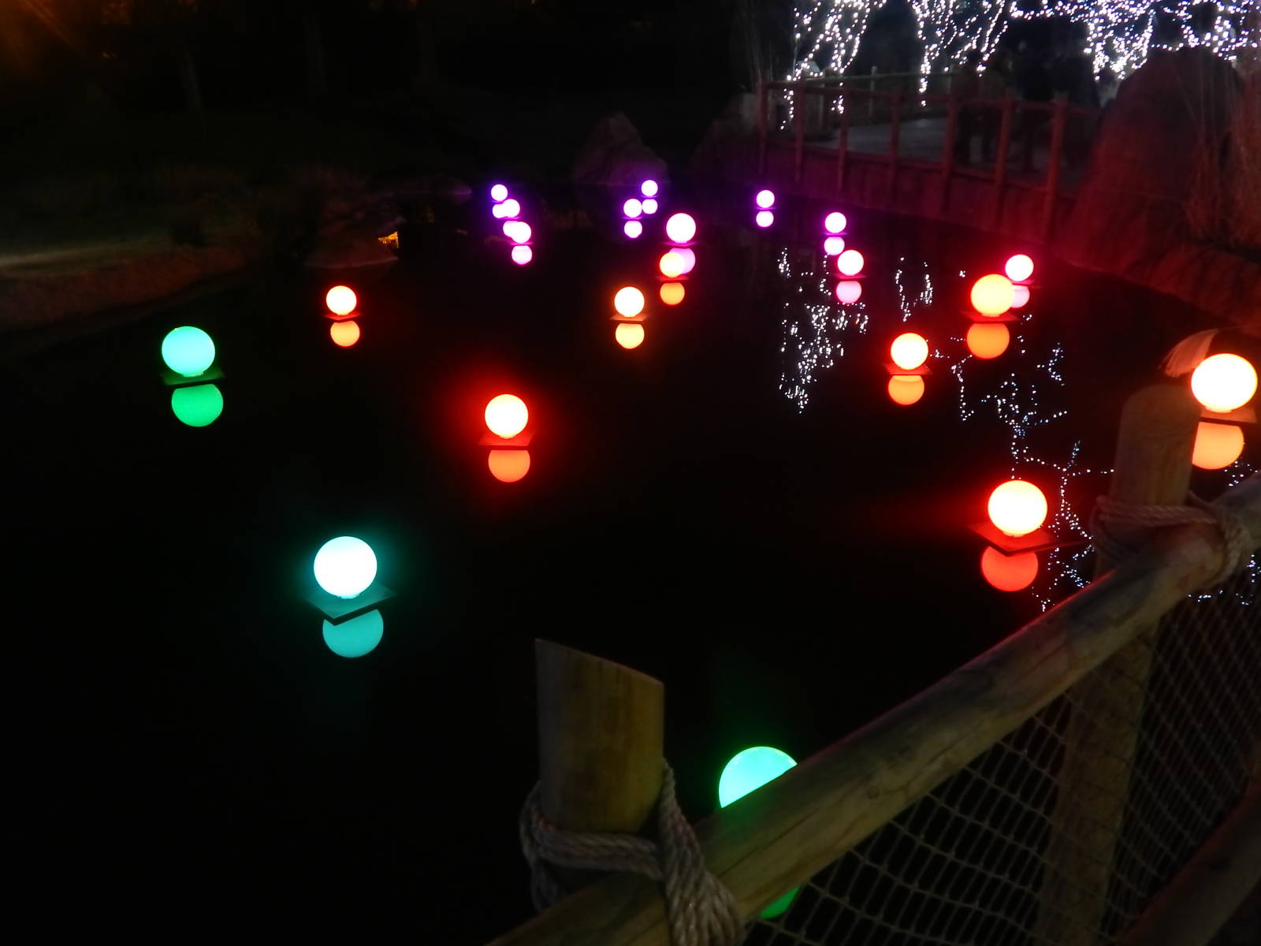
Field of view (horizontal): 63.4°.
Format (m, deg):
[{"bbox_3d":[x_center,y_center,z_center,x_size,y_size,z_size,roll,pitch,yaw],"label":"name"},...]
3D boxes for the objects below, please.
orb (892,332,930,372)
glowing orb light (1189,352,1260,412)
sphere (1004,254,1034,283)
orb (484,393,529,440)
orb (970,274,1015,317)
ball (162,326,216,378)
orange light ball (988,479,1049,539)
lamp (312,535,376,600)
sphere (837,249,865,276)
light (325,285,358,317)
[{"bbox_3d":[2.316,-1.010,8.467,0.289,0.289,0.289,-1,22,0],"label":"orb"},{"bbox_3d":[4.247,-0.647,7.301,0.400,0.400,0.400,-1,22,0],"label":"glowing orb light"},{"bbox_3d":[4.468,-2.355,11.717,0.289,0.289,0.289,-1,22,0],"label":"sphere"},{"bbox_3d":[-0.742,-0.341,6.111,0.250,0.256,0.250,-1,21,0],"label":"orb"},{"bbox_3d":[3.177,-1.557,8.950,0.350,0.356,0.350,-1,21,0],"label":"orb"},{"bbox_3d":[-3.247,-0.894,7.497,0.350,0.356,0.350,-1,21,0],"label":"ball"},{"bbox_3d":[1.792,0.164,4.726,0.250,0.256,0.250,-1,21,0],"label":"orange light ball"},{"bbox_3d":[-1.381,0.454,4.941,0.289,0.289,0.289,-1,22,0],"label":"lamp"},{"bbox_3d":[2.609,-2.487,12.090,0.289,0.289,0.289,-1,22,0],"label":"sphere"},{"bbox_3d":[-2.605,-1.553,9.191,0.250,0.256,0.250,-1,21,0],"label":"light"}]

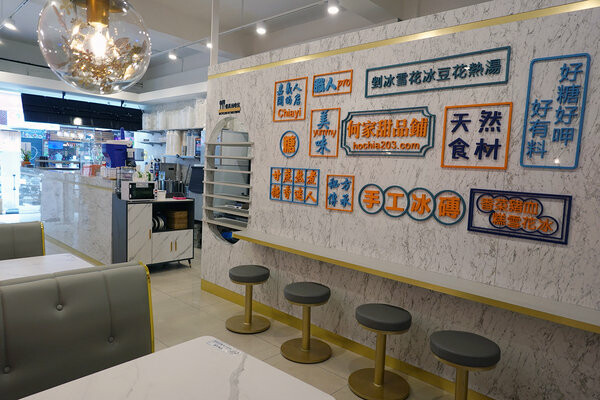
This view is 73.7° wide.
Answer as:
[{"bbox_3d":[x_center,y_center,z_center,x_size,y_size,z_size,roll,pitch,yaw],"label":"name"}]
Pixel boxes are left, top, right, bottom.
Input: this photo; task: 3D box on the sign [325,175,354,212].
[{"bbox_3d":[0.297,-0.053,3.020,0.258,0.261,0.030,7,6,42],"label":"sign"}]

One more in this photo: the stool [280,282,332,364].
[{"bbox_3d":[0.051,0.882,2.940,0.382,0.470,0.382,3,5,0],"label":"stool"}]

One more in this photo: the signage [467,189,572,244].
[{"bbox_3d":[1.187,0.081,2.206,0.503,0.250,0.030,7,6,42],"label":"signage"}]

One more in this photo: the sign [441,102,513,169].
[{"bbox_3d":[1.022,-0.373,2.344,0.377,0.370,0.030,7,6,42],"label":"sign"}]

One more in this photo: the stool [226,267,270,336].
[{"bbox_3d":[-0.428,0.825,3.388,0.381,0.473,0.381,3,5,0],"label":"stool"}]

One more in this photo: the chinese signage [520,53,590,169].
[{"bbox_3d":[1.314,-0.454,2.073,0.259,0.571,0.030,7,6,42],"label":"chinese signage"}]

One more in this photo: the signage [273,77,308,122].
[{"bbox_3d":[-0.079,-0.818,3.284,0.365,0.334,0.030,7,7,42],"label":"signage"}]

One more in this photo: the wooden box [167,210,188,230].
[{"bbox_3d":[-1.546,0.247,5.091,0.169,0.223,0.200,-1,6,-42],"label":"wooden box"}]

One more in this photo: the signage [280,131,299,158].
[{"bbox_3d":[-0.084,-0.463,3.303,0.217,0.220,0.030,7,7,42],"label":"signage"}]

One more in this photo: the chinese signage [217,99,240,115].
[{"bbox_3d":[-0.687,-0.905,3.899,0.323,0.136,0.030,7,6,42],"label":"chinese signage"}]

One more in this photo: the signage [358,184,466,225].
[{"bbox_3d":[0.702,0.020,2.612,0.752,0.212,0.030,7,7,42],"label":"signage"}]

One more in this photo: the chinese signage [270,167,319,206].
[{"bbox_3d":[-0.057,-0.122,3.344,0.559,0.282,0.030,7,6,42],"label":"chinese signage"}]

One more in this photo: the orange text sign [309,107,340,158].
[{"bbox_3d":[0.189,-0.510,3.054,0.283,0.359,0.030,7,7,42],"label":"orange text sign"}]

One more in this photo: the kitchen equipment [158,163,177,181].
[{"bbox_3d":[-2.038,-0.434,6.200,0.240,0.280,0.240,7,7,42],"label":"kitchen equipment"}]

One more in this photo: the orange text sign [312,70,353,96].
[{"bbox_3d":[0.238,-0.886,3.049,0.379,0.161,0.030,7,6,42],"label":"orange text sign"}]

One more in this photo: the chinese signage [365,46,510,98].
[{"bbox_3d":[0.802,-0.775,2.489,0.918,0.193,0.030,7,7,42],"label":"chinese signage"}]

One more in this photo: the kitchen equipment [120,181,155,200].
[{"bbox_3d":[-1.874,-0.119,4.664,0.230,0.217,0.335,7,7,42],"label":"kitchen equipment"}]

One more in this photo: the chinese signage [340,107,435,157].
[{"bbox_3d":[0.571,-0.453,2.711,0.712,0.313,0.030,7,7,42],"label":"chinese signage"}]

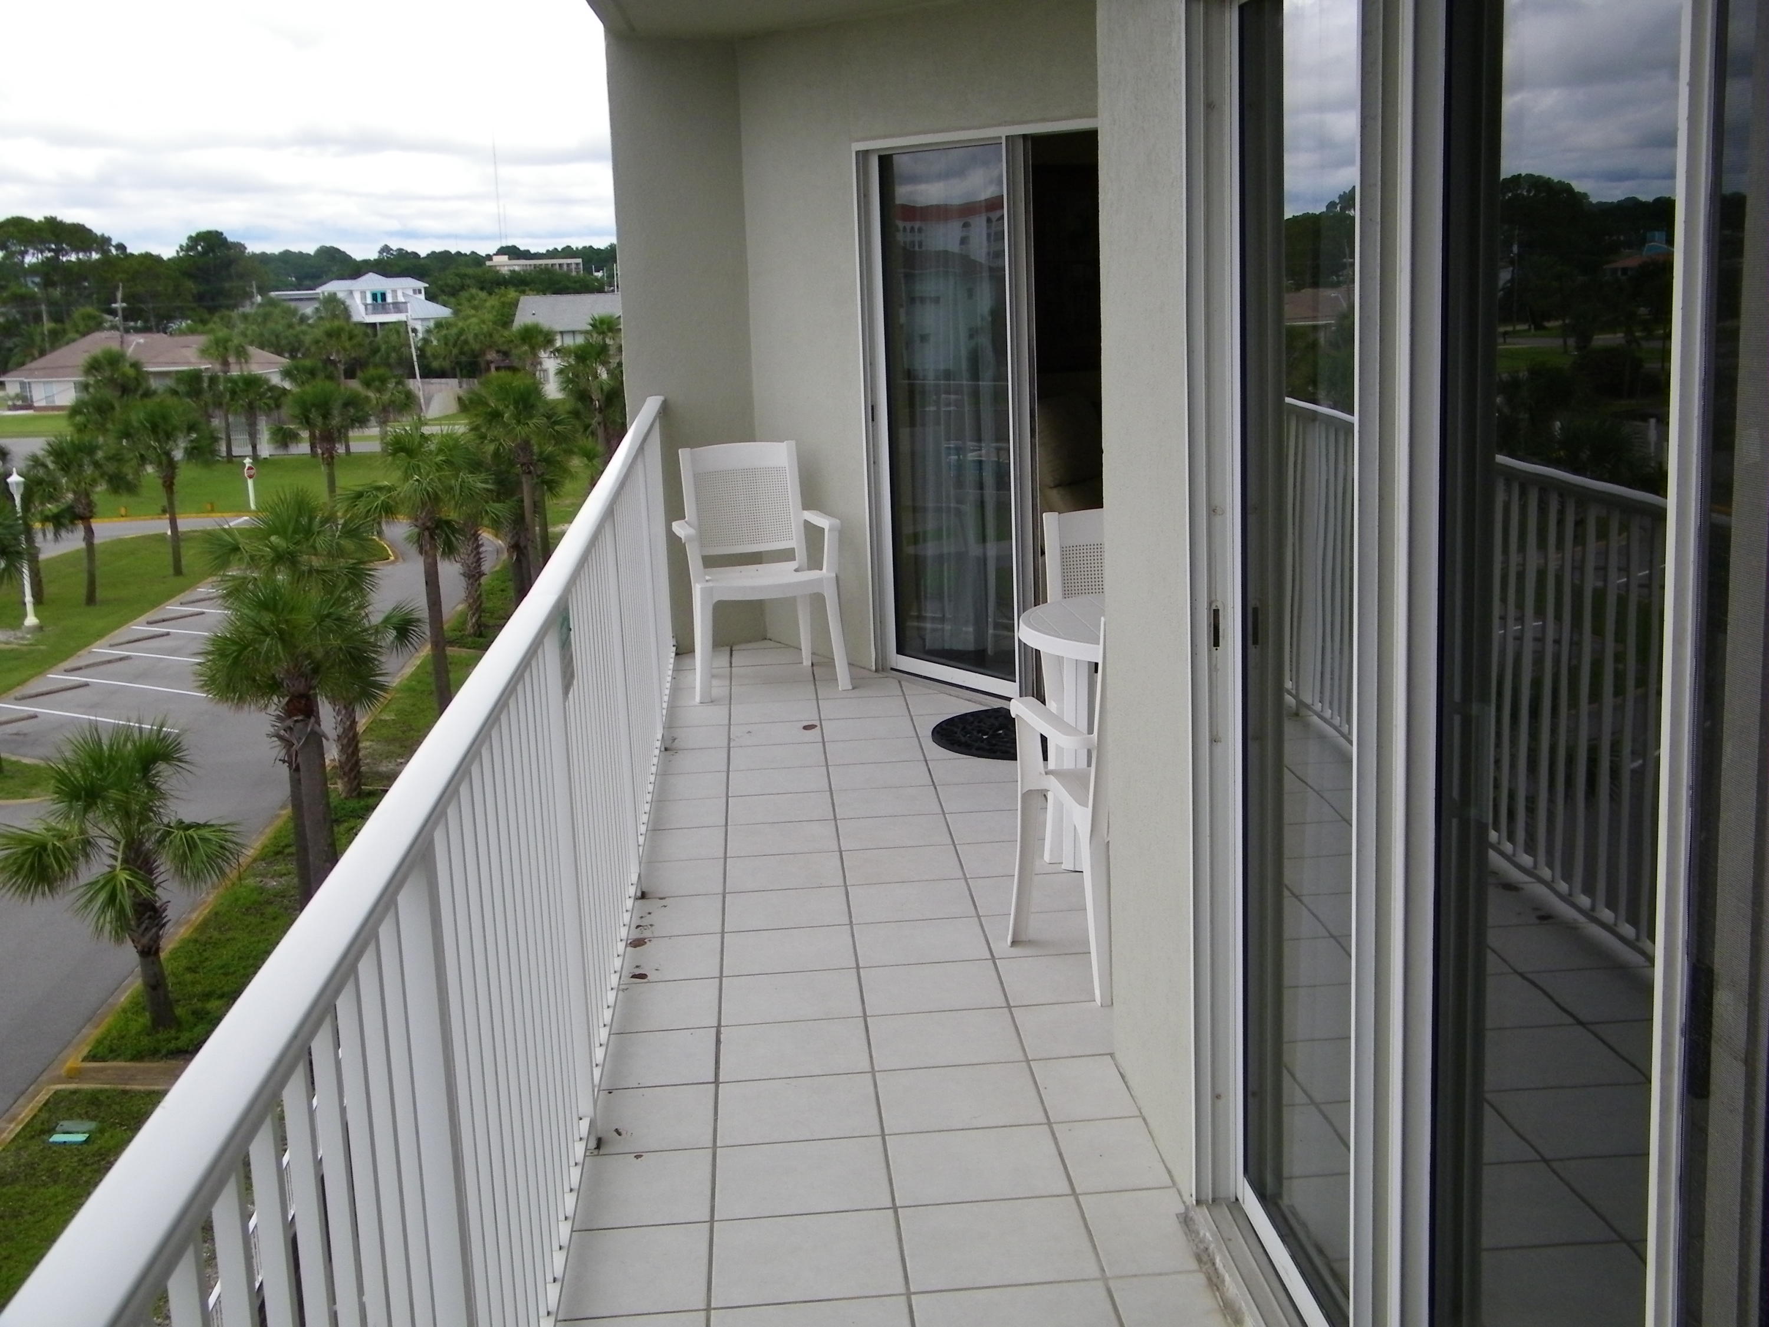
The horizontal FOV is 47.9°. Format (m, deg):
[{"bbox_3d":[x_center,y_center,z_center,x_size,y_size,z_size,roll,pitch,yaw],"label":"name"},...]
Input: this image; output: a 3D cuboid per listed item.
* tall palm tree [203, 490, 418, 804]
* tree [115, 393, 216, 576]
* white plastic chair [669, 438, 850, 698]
[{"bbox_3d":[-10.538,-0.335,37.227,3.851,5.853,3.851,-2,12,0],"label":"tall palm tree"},{"bbox_3d":[-23.676,-5.923,65.781,3.350,6.128,3.350,-2,11,0],"label":"tree"},{"bbox_3d":[-0.501,-0.375,7.823,0.610,0.920,0.610,-5,12,-13],"label":"white plastic chair"}]

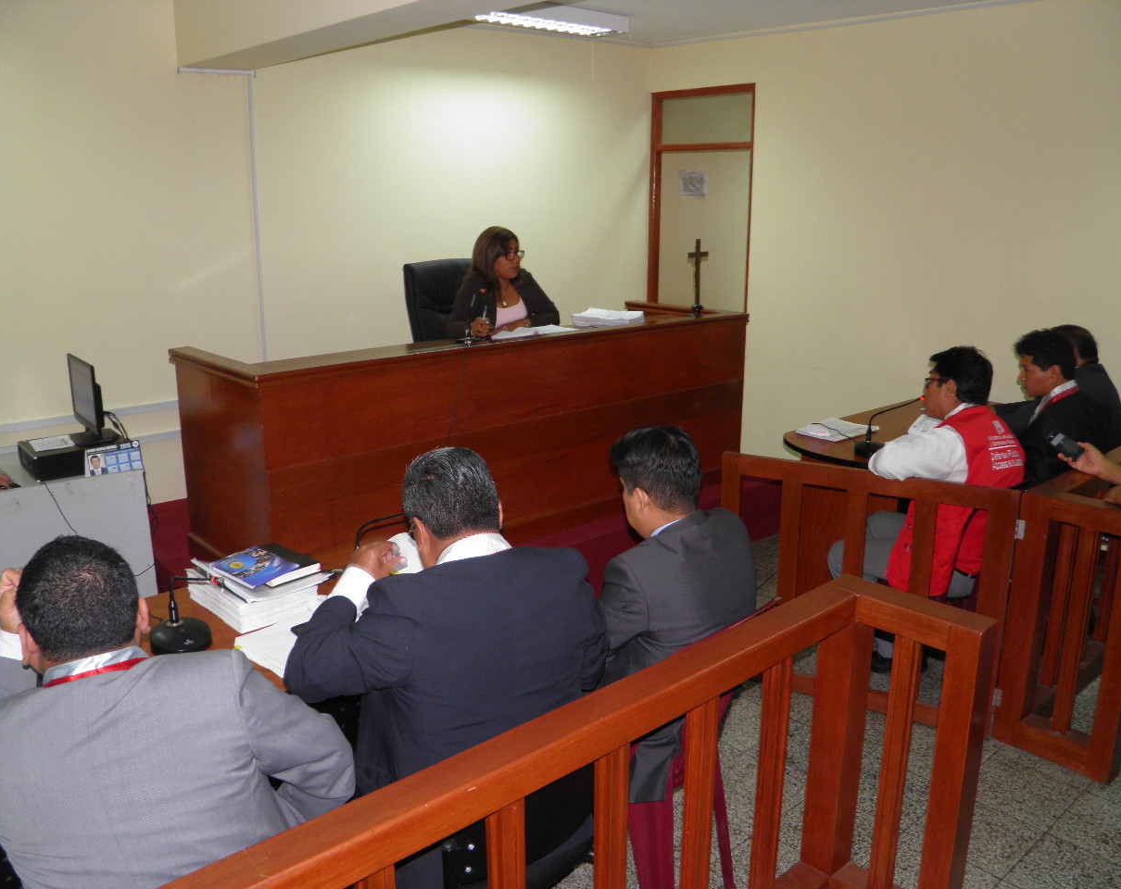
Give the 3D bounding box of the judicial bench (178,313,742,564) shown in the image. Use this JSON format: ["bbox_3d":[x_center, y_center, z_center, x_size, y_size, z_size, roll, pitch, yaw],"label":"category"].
[{"bbox_3d":[-0.310,-0.089,4.625,2.740,0.925,0.900,-12,19,-40],"label":"judicial bench"}]

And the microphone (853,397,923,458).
[{"bbox_3d":[1.394,-0.092,4.092,0.150,0.290,0.330,-9,17,-32],"label":"microphone"}]

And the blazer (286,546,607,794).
[{"bbox_3d":[-0.184,0.521,2.128,0.660,0.660,0.500,-11,18,-38],"label":"blazer"}]

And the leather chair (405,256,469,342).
[{"bbox_3d":[-0.362,-0.297,4.814,0.630,1.220,0.670,-12,19,-40],"label":"leather chair"}]

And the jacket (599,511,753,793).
[{"bbox_3d":[0.259,0.473,2.392,0.520,0.700,0.440,-14,20,-42],"label":"jacket"}]

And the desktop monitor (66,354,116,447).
[{"bbox_3d":[-1.944,-0.185,3.966,0.190,0.345,0.450,-11,18,-36],"label":"desktop monitor"}]

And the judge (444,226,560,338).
[{"bbox_3d":[-0.325,-0.356,4.723,0.600,1.370,0.680,-11,18,-37],"label":"judge"}]

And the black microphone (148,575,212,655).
[{"bbox_3d":[-0.939,0.406,2.406,0.210,0.170,0.155,3,15,11],"label":"black microphone"}]

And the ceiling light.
[{"bbox_3d":[-0.156,-2.389,5.334,1.240,0.085,0.290,-12,19,-40],"label":"ceiling light"}]

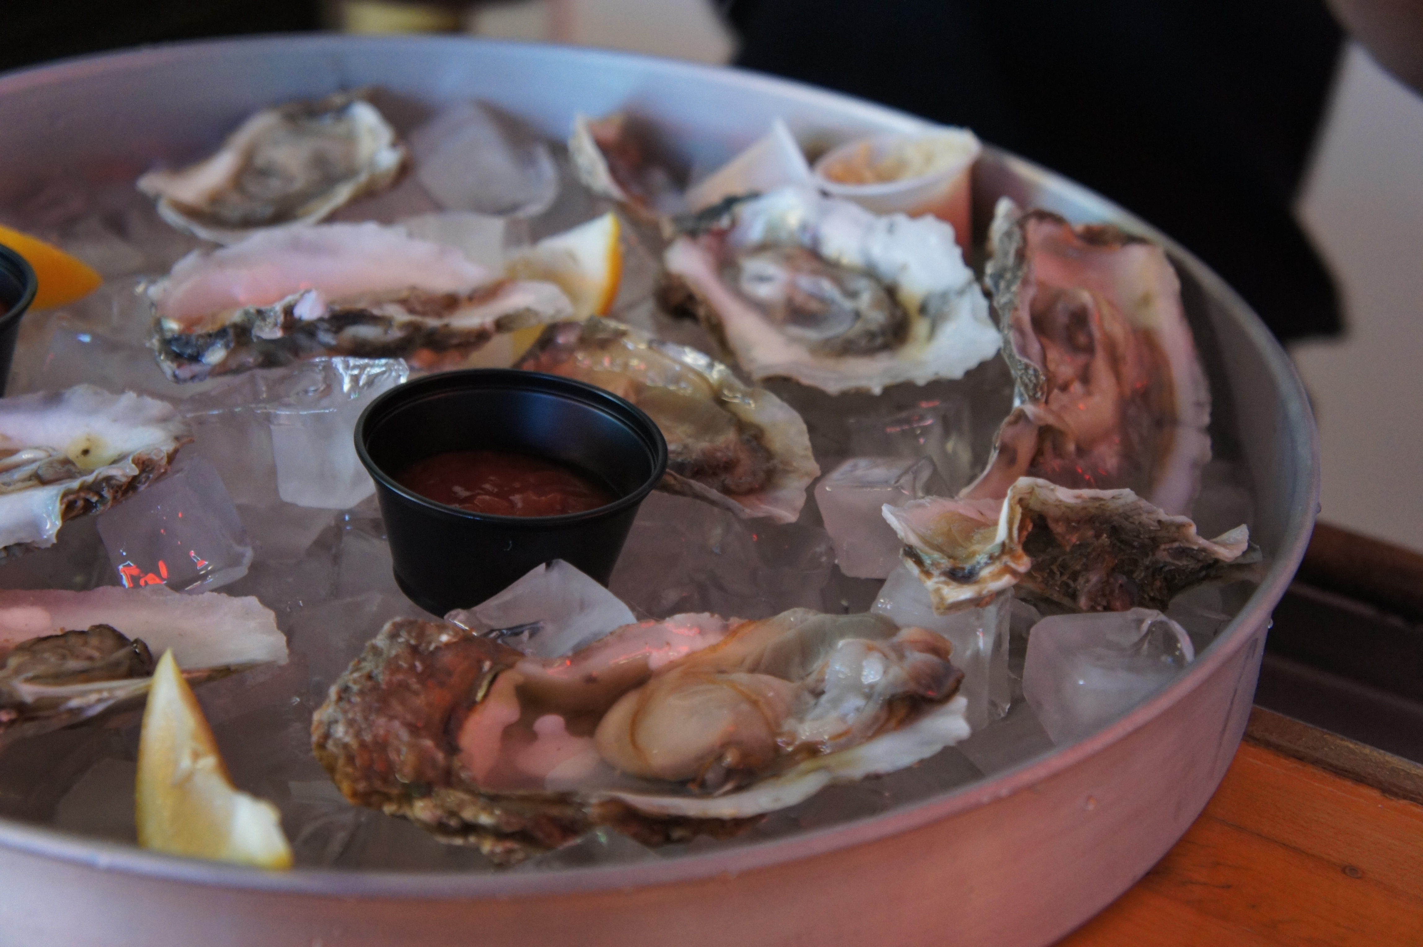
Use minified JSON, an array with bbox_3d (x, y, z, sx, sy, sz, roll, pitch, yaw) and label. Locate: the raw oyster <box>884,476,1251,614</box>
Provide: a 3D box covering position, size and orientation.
[{"bbox_3d":[0.083,0.017,0.500,0.086,0.033,0.042,4,30,-2],"label":"raw oyster"}]

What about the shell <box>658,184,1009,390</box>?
[{"bbox_3d":[0.033,-0.049,0.588,0.094,0.032,0.066,16,53,7],"label":"shell"}]

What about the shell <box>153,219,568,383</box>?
[{"bbox_3d":[-0.093,-0.045,0.570,0.108,0.034,0.050,-6,43,-13],"label":"shell"}]

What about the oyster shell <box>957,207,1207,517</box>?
[{"bbox_3d":[0.099,-0.031,0.567,0.060,0.034,0.098,-1,55,1],"label":"oyster shell"}]

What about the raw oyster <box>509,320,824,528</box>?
[{"bbox_3d":[-0.011,-0.013,0.546,0.090,0.030,0.052,30,50,22],"label":"raw oyster"}]

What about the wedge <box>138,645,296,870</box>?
[{"bbox_3d":[-0.093,0.056,0.404,0.027,0.026,0.051,-30,80,0],"label":"wedge"}]

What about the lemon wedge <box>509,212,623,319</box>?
[{"bbox_3d":[-0.039,-0.052,0.592,0.027,0.027,0.050,32,66,0],"label":"lemon wedge"}]

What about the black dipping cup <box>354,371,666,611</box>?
[{"bbox_3d":[-0.049,0.008,0.522,0.073,0.036,0.073,6,29,-4],"label":"black dipping cup"}]

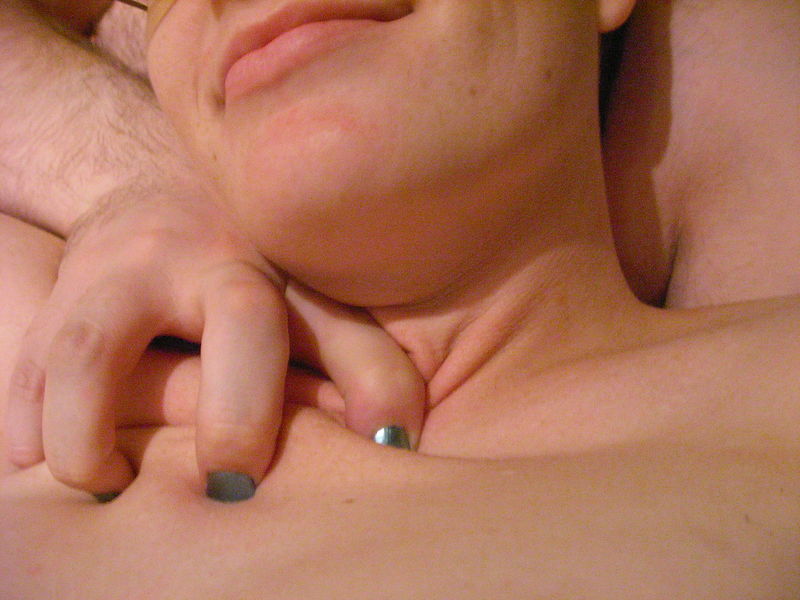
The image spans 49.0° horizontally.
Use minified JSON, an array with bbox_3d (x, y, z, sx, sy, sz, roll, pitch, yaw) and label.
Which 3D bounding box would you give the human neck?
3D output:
[{"bbox_3d":[0.030,0.002,0.275,0.105,0.080,0.100,-12,-7,21],"label":"human neck"}]

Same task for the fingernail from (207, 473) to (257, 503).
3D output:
[{"bbox_3d":[-0.043,0.048,0.222,0.013,0.011,0.003,0,41,0],"label":"fingernail"}]

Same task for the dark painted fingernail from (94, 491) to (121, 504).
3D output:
[{"bbox_3d":[-0.075,0.051,0.225,0.011,0.009,0.003,-6,43,10],"label":"dark painted fingernail"}]

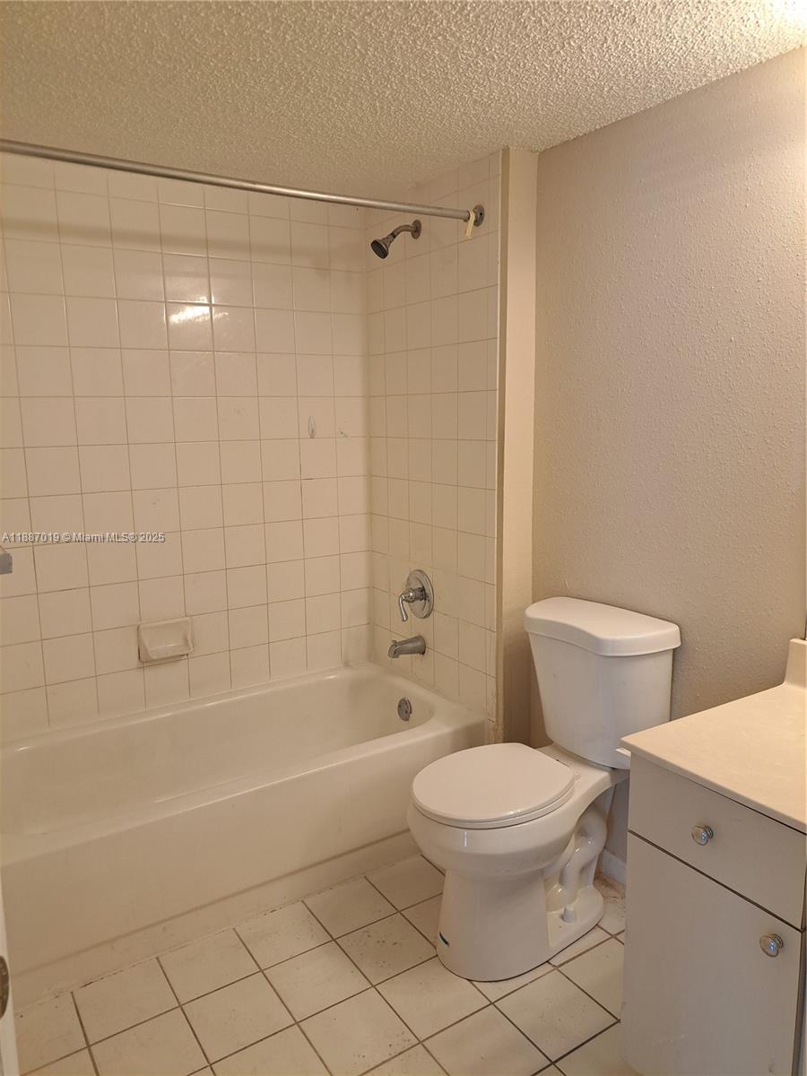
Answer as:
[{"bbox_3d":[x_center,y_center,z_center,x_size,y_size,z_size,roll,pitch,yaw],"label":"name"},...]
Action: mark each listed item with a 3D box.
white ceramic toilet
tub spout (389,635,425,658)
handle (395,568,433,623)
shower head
[{"bbox_3d":[0.321,0.643,1.985,0.695,0.805,0.438,-7,10,-32],"label":"white ceramic toilet"},{"bbox_3d":[0.006,0.401,2.716,0.146,0.074,0.060,-7,10,-32],"label":"tub spout"},{"bbox_3d":[0.026,0.212,2.700,0.092,0.187,0.178,-7,10,-32],"label":"handle"},{"bbox_3d":[-0.029,-0.994,2.478,0.180,0.140,0.066,-7,10,-32],"label":"shower head"}]

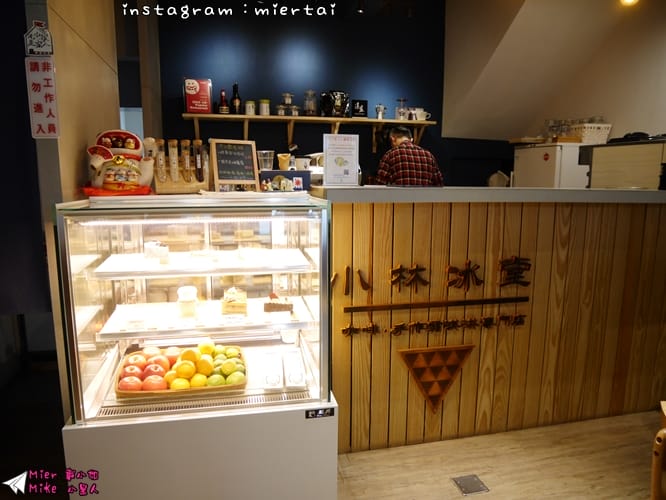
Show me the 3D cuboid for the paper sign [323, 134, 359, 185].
[{"bbox_3d":[0.035,-0.380,1.960,0.151,0.215,0.040,-1,10,-10],"label":"paper sign"}]

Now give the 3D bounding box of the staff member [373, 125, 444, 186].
[{"bbox_3d":[0.562,-0.111,3.491,0.500,1.620,0.420,-2,10,-14],"label":"staff member"}]

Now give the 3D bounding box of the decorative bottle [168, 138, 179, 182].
[{"bbox_3d":[-0.649,-0.365,1.885,0.036,0.174,0.036,-2,10,-14],"label":"decorative bottle"}]

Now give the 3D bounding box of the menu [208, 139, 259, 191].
[{"bbox_3d":[-0.414,-0.355,1.950,0.185,0.220,0.110,-3,10,-21],"label":"menu"}]

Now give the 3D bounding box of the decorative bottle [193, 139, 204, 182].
[{"bbox_3d":[-0.554,-0.369,1.920,0.036,0.174,0.036,-2,10,-14],"label":"decorative bottle"}]

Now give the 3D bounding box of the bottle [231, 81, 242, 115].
[{"bbox_3d":[-0.785,-1.210,3.732,0.080,0.260,0.080,-2,10,-12],"label":"bottle"}]

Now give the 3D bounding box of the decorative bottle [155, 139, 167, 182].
[{"bbox_3d":[-0.694,-0.360,1.870,0.036,0.174,0.036,-2,10,-14],"label":"decorative bottle"}]

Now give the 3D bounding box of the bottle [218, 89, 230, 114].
[{"bbox_3d":[-0.875,-1.180,3.718,0.083,0.205,0.083,-2,10,-12],"label":"bottle"}]

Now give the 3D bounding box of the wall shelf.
[{"bbox_3d":[-0.151,-0.970,3.919,2.104,0.270,0.220,-2,10,-12],"label":"wall shelf"}]

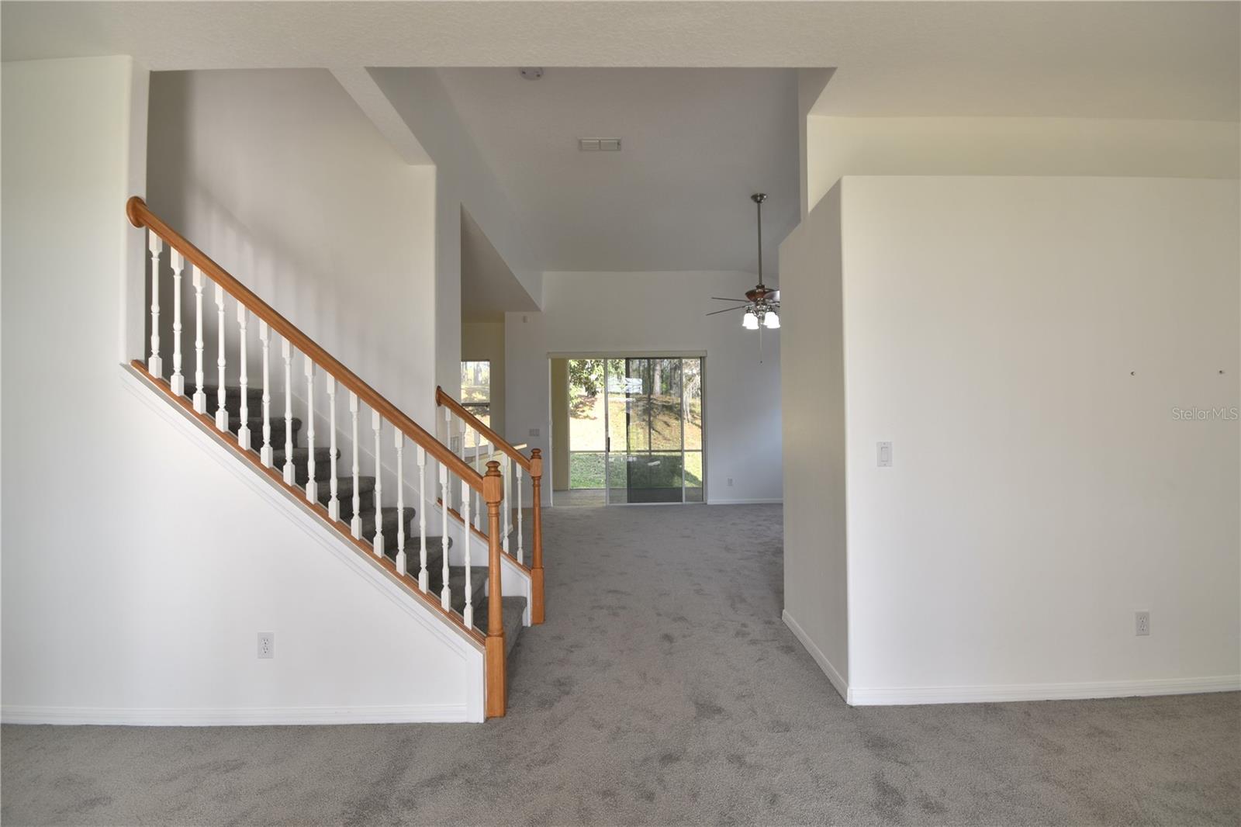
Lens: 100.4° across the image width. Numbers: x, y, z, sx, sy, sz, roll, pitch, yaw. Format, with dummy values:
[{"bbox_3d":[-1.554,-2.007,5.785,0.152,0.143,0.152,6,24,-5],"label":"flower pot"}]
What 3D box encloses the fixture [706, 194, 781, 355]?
[{"bbox_3d":[1.510,-1.500,5.560,1.340,1.630,1.340,-1,-1,0],"label":"fixture"}]

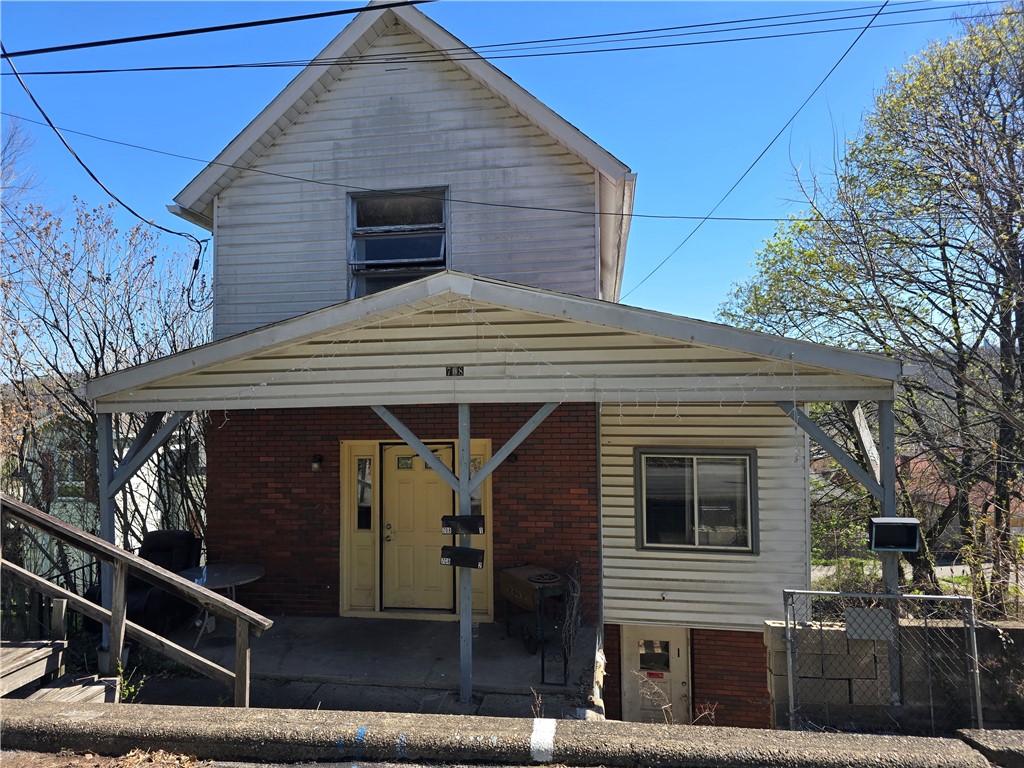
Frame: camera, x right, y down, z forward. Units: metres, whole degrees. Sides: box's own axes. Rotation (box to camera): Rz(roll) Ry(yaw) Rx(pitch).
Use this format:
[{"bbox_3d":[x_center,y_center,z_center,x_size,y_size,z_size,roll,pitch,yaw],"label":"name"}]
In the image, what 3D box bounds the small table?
[{"bbox_3d":[-3.447,2.586,8.020,1.000,0.720,1.000,-1,-3,10],"label":"small table"}]

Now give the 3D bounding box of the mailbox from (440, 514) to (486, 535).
[{"bbox_3d":[-0.445,1.289,6.207,0.401,0.172,0.110,-1,-3,10],"label":"mailbox"}]

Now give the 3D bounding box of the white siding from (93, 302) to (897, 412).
[{"bbox_3d":[-0.530,-0.296,6.376,7.595,0.980,0.160,-1,-3,10],"label":"white siding"}]

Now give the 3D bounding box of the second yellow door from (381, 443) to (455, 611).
[{"bbox_3d":[-1.200,1.802,8.589,0.967,2.095,0.090,-1,-3,10],"label":"second yellow door"}]

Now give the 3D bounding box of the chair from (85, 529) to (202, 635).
[{"bbox_3d":[-4.588,2.455,8.559,0.920,1.050,0.950,-1,-3,10],"label":"chair"}]

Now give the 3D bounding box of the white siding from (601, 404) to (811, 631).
[{"bbox_3d":[2.320,1.552,8.293,2.414,2.787,0.170,-1,-3,10],"label":"white siding"}]

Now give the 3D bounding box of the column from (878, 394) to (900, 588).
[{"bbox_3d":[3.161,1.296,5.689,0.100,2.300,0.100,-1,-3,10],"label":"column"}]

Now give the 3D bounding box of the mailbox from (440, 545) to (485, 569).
[{"bbox_3d":[-0.448,1.580,6.195,0.400,0.172,0.110,3,-2,10],"label":"mailbox"}]

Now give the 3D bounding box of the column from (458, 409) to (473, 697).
[{"bbox_3d":[-0.433,1.552,6.305,0.100,2.760,0.100,-1,-3,10],"label":"column"}]

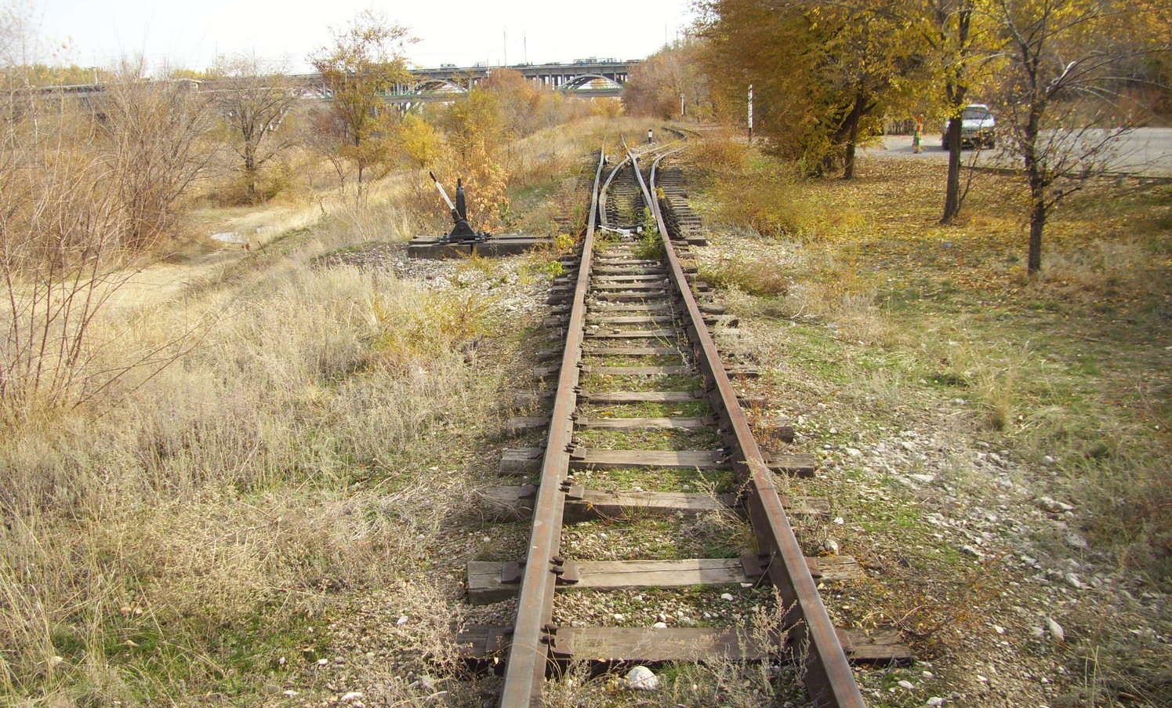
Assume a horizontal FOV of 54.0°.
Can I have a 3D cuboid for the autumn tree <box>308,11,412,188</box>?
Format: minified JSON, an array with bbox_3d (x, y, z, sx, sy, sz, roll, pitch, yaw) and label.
[{"bbox_3d":[-5.652,-6.289,28.822,2.614,4.411,2.614,0,13,0],"label":"autumn tree"}]

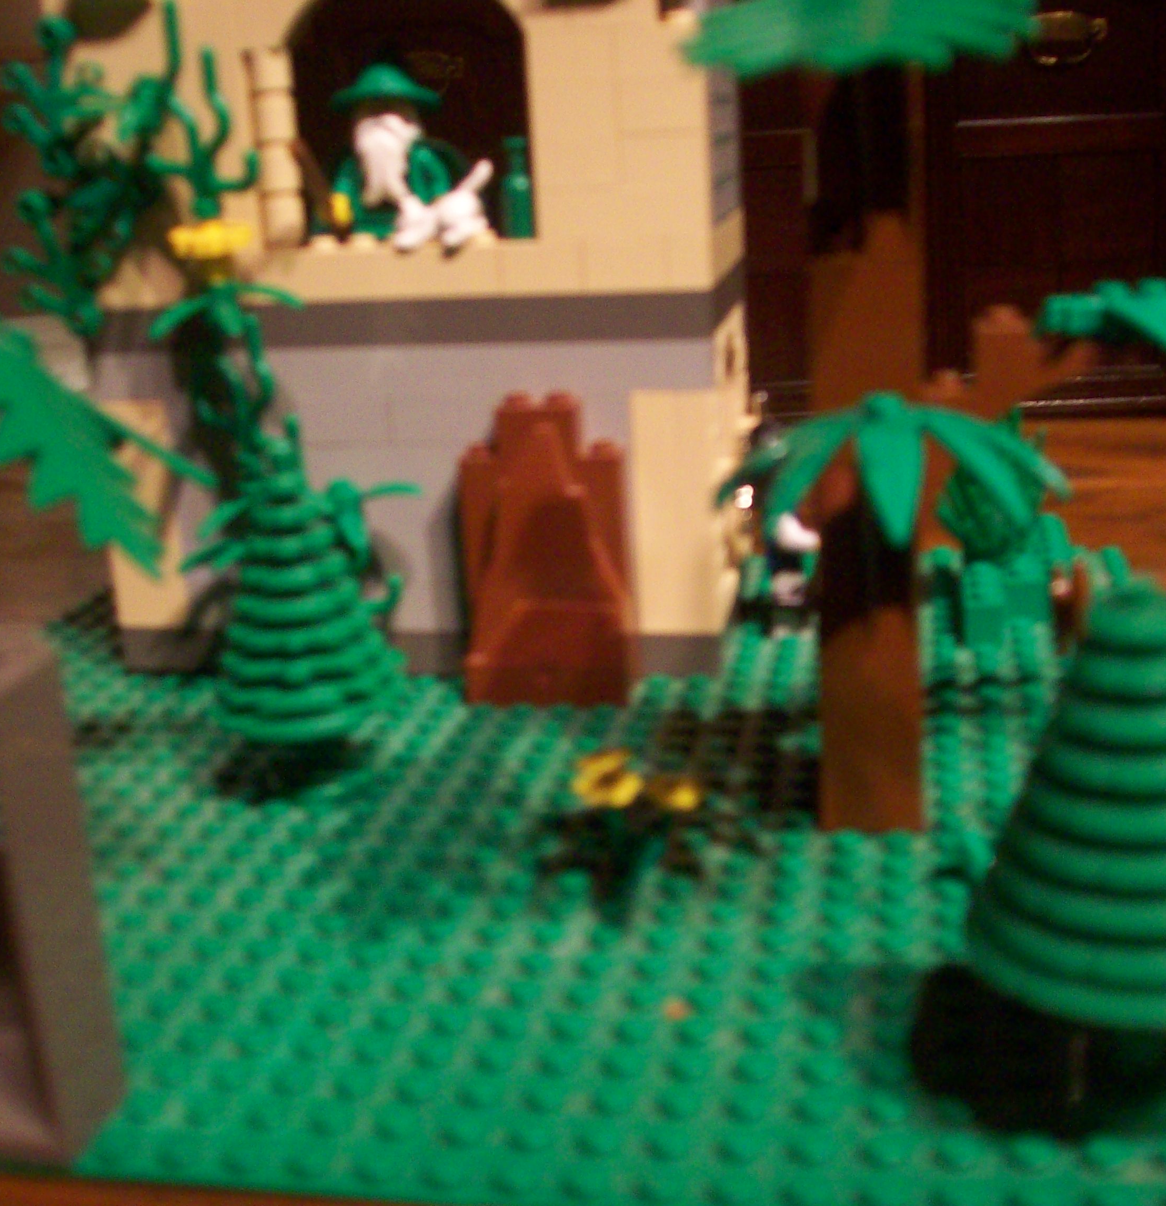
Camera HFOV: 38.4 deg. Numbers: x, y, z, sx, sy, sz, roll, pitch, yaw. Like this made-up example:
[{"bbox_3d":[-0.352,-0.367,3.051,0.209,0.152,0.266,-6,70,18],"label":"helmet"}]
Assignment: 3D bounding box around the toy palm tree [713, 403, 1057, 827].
[{"bbox_3d":[0.046,0.004,0.248,0.049,0.071,0.044,0,17,12],"label":"toy palm tree"}]

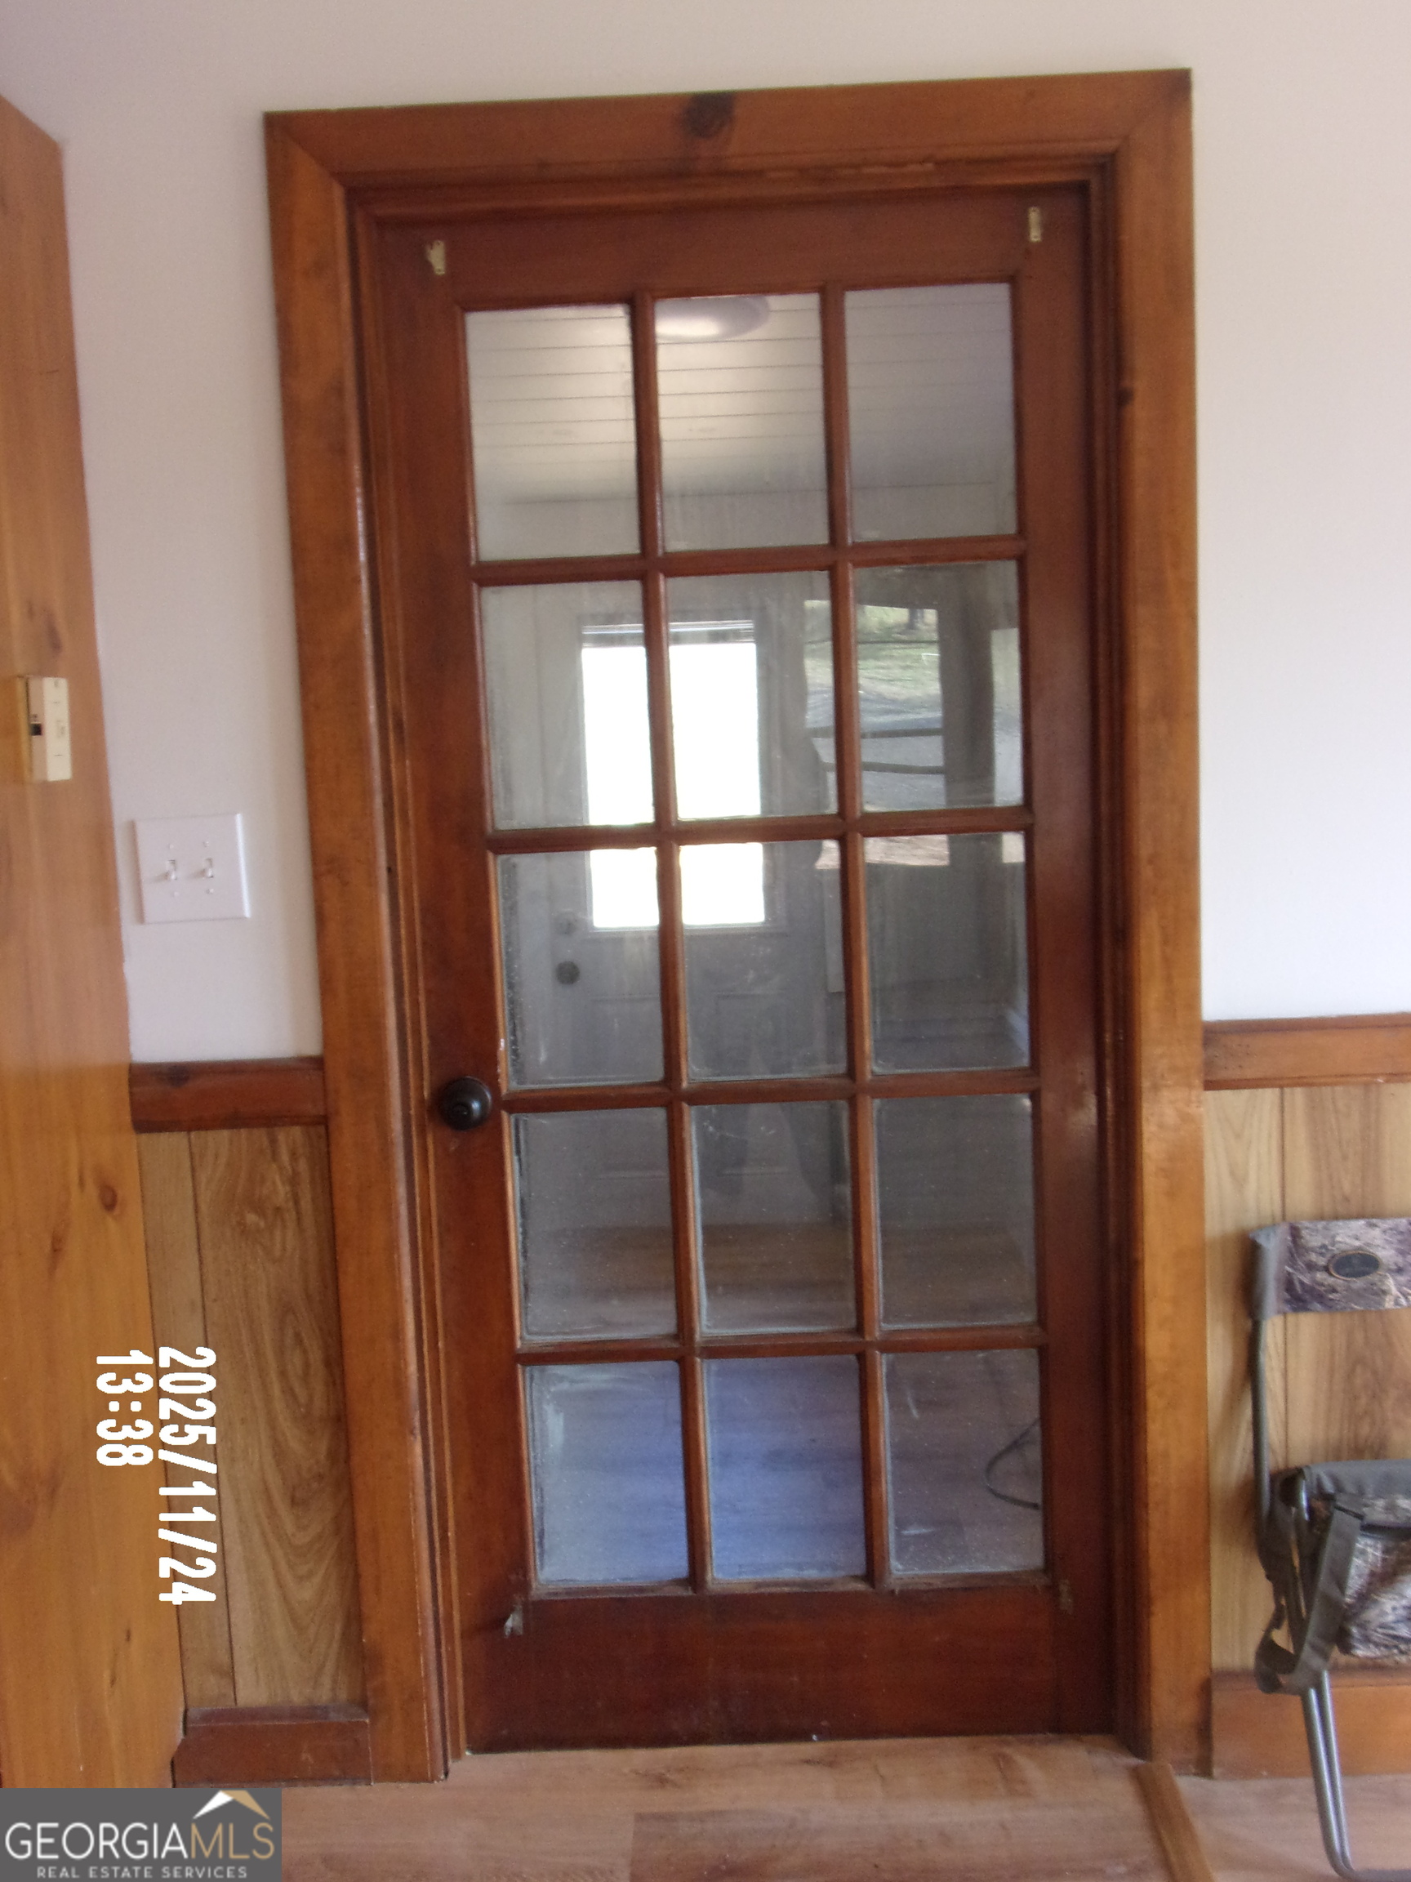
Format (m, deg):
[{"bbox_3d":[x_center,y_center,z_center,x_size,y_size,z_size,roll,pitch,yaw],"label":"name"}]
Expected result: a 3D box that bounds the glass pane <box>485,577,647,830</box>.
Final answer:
[{"bbox_3d":[-0.177,-0.303,2.311,0.210,0.311,0.012,-2,6,2],"label":"glass pane"}]

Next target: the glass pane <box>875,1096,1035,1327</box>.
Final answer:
[{"bbox_3d":[0.331,0.358,2.369,0.210,0.311,0.012,-2,6,2],"label":"glass pane"}]

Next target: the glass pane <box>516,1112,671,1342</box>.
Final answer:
[{"bbox_3d":[-0.147,0.378,2.392,0.206,0.309,0.014,-2,6,2],"label":"glass pane"}]

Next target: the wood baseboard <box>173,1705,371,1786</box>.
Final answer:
[{"bbox_3d":[-0.578,1.072,2.393,0.258,0.097,0.027,-2,6,2],"label":"wood baseboard"}]

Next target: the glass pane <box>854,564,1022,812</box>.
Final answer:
[{"bbox_3d":[0.302,-0.324,2.302,0.206,0.309,0.014,-2,6,2],"label":"glass pane"}]

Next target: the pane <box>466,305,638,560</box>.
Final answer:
[{"bbox_3d":[-0.193,-0.644,2.275,0.210,0.311,0.012,-2,6,2],"label":"pane"}]

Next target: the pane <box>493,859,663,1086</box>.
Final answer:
[{"bbox_3d":[-0.162,0.037,2.347,0.210,0.311,0.012,-2,6,2],"label":"pane"}]

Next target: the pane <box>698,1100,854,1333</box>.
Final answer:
[{"bbox_3d":[0.093,0.368,2.384,0.206,0.309,0.014,-2,6,2],"label":"pane"}]

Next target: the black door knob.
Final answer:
[{"bbox_3d":[-0.314,0.216,2.323,0.066,0.066,0.064,-2,6,2],"label":"black door knob"}]

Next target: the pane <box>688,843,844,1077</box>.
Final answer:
[{"bbox_3d":[0.077,0.027,2.347,0.206,0.309,0.014,-2,6,2],"label":"pane"}]

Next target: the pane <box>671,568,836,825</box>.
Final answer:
[{"bbox_3d":[0.062,-0.314,2.310,0.206,0.309,0.014,-2,6,2],"label":"pane"}]

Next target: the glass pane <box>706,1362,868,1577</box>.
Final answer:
[{"bbox_3d":[0.107,0.709,2.412,0.210,0.311,0.012,-2,6,2],"label":"glass pane"}]

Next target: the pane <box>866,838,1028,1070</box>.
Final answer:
[{"bbox_3d":[0.317,0.018,2.339,0.206,0.309,0.014,-2,6,2],"label":"pane"}]

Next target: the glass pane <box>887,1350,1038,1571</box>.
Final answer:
[{"bbox_3d":[0.347,0.700,2.412,0.206,0.309,0.014,-2,6,2],"label":"glass pane"}]

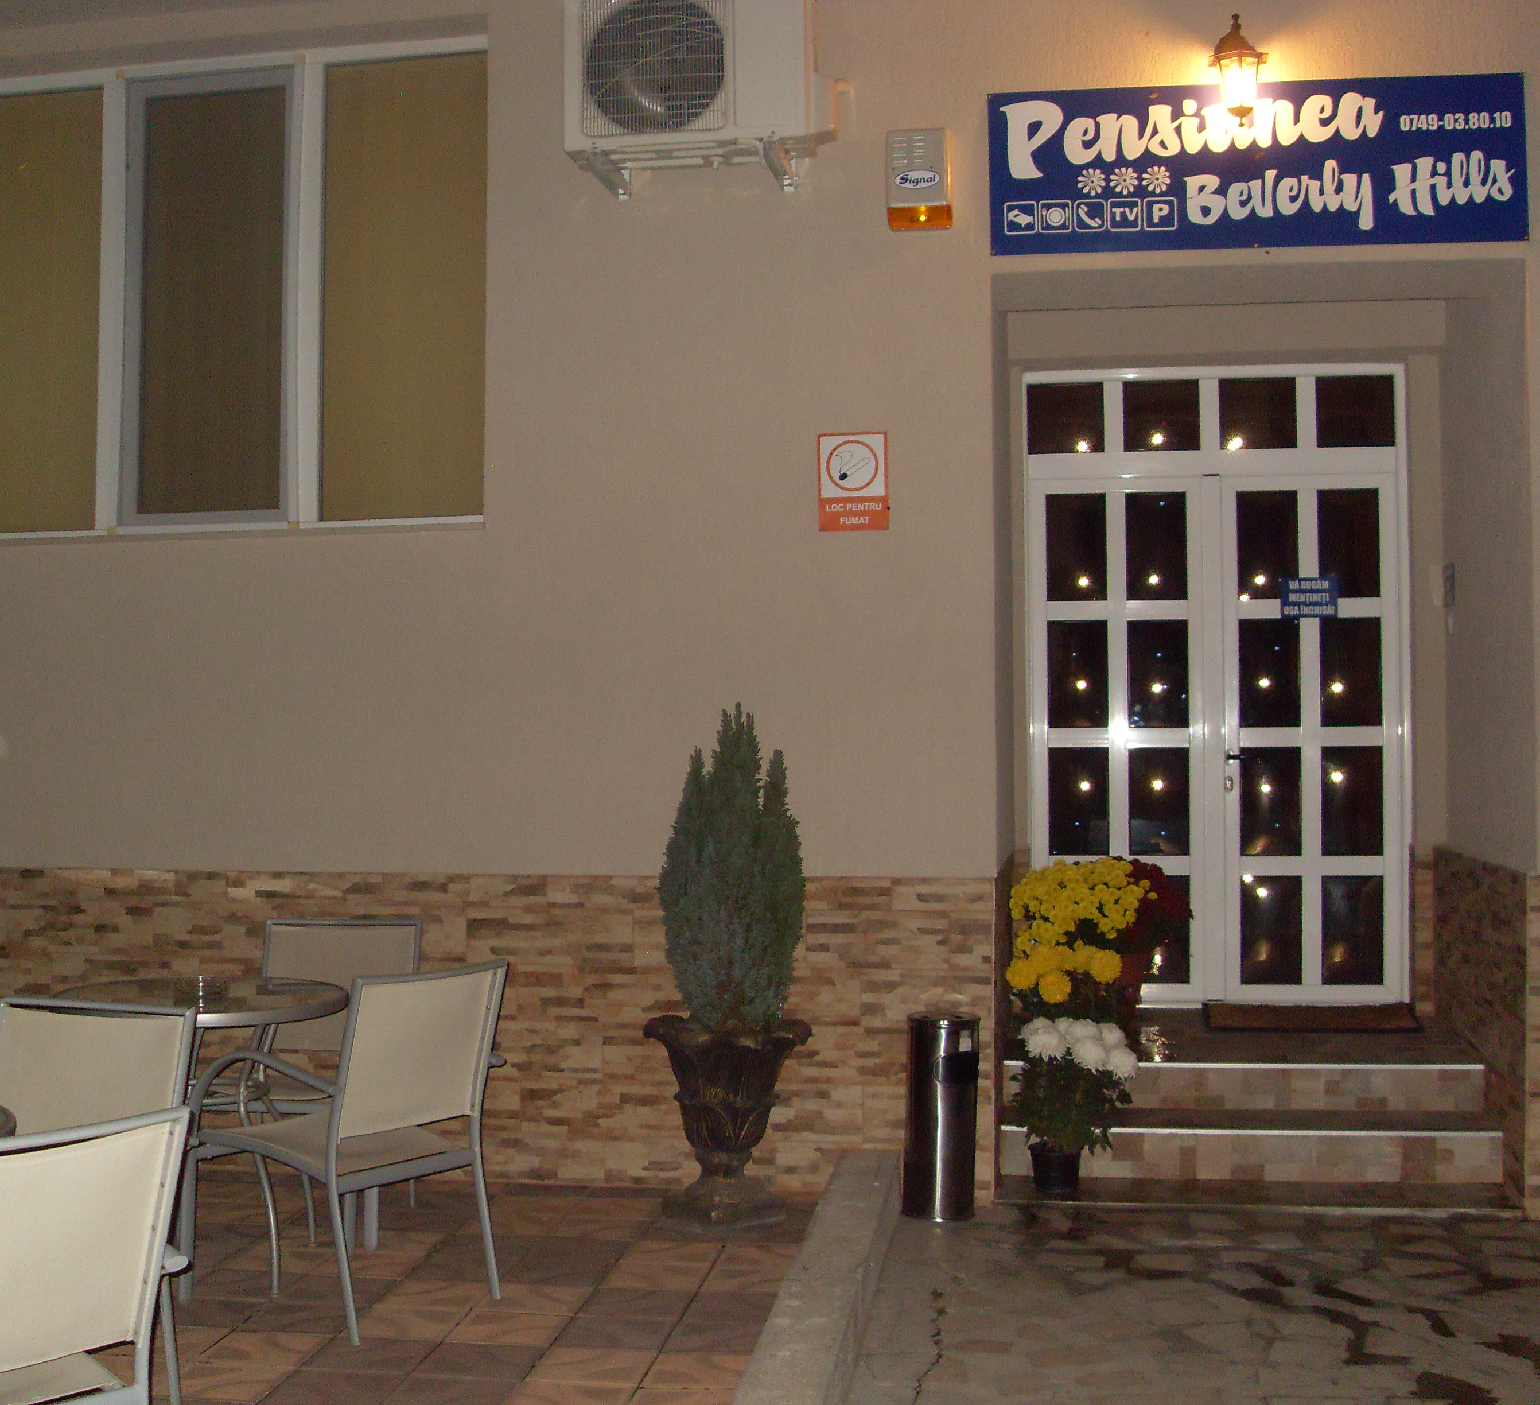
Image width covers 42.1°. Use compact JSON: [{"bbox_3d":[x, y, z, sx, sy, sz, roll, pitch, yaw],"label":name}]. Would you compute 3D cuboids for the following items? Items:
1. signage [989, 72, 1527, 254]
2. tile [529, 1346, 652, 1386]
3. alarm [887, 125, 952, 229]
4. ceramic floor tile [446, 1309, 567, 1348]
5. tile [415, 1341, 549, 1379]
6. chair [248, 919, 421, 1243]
[{"bbox_3d":[1.488,-1.651,6.163,1.608,0.507,0.020,-1,-1,9],"label":"signage"},{"bbox_3d":[-0.386,1.459,4.377,0.260,0.014,0.241,0,-1,7],"label":"tile"},{"bbox_3d":[0.472,-1.646,6.298,0.200,0.318,0.085,0,-3,6],"label":"alarm"},{"bbox_3d":[-0.600,1.449,4.618,0.250,0.014,0.250,0,-3,6],"label":"ceramic floor tile"},{"bbox_3d":[-0.622,1.436,4.356,0.250,0.014,0.250,0,-3,6],"label":"tile"},{"bbox_3d":[-1.368,1.126,5.999,0.565,0.850,0.660,0,-1,4],"label":"chair"}]

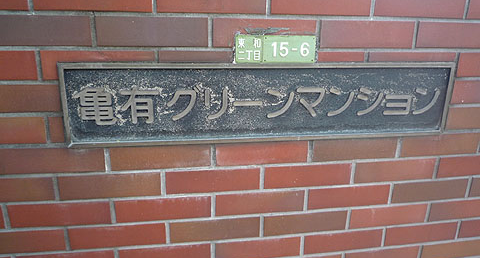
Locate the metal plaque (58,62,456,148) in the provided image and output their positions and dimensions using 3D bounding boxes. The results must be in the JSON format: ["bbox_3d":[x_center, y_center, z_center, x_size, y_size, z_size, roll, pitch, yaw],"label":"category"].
[{"bbox_3d":[0.072,-0.064,0.800,0.891,0.178,0.028,-2,17,-8],"label":"metal plaque"}]

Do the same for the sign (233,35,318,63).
[{"bbox_3d":[0.079,-0.176,0.766,0.181,0.059,0.012,-2,17,-8],"label":"sign"}]

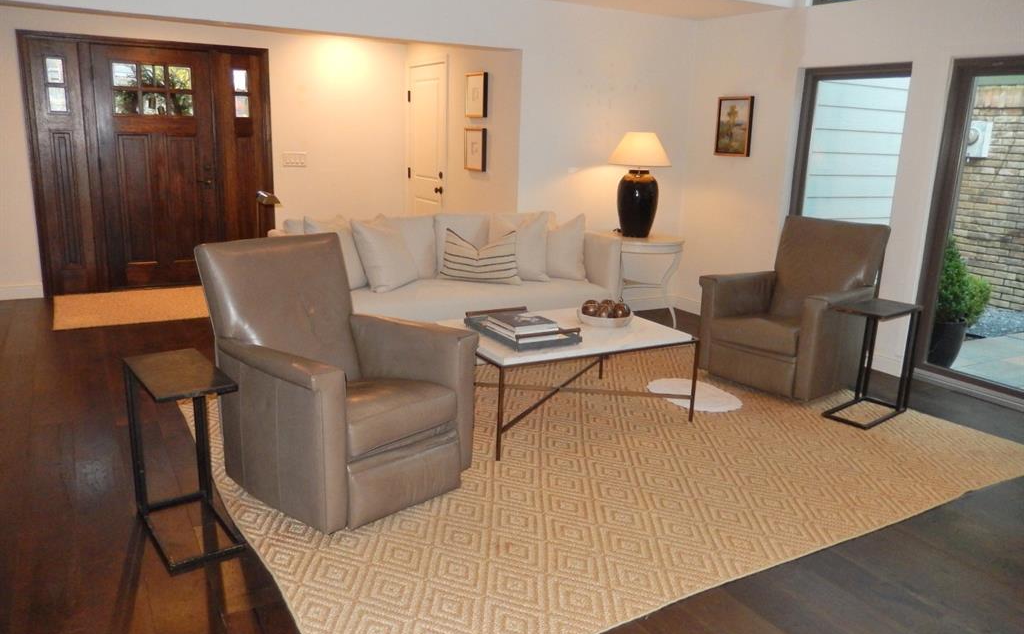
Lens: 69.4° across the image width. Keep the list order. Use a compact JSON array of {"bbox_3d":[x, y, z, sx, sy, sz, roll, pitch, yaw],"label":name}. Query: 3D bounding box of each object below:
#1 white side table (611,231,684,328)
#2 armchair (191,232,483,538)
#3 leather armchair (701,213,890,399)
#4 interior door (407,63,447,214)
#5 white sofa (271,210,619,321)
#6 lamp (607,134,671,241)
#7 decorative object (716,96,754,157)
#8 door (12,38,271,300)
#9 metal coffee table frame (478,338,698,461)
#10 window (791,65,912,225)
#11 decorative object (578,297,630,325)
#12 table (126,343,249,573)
[{"bbox_3d":[0.987,-0.258,5.647,0.611,0.691,0.611,1,13,0],"label":"white side table"},{"bbox_3d":[-0.701,0.186,2.996,0.843,0.923,0.764,12,17,39],"label":"armchair"},{"bbox_3d":[1.741,-0.098,4.516,0.843,0.923,0.764,-9,16,-38],"label":"leather armchair"},{"bbox_3d":[-0.813,-1.339,7.117,0.066,2.052,0.857,-6,15,-28],"label":"interior door"},{"bbox_3d":[-0.421,-0.219,4.889,2.076,0.882,0.916,-6,15,-28],"label":"white sofa"},{"bbox_3d":[0.970,-0.998,5.614,0.473,0.768,0.473,1,13,0],"label":"lamp"},{"bbox_3d":[1.702,-1.454,5.637,0.046,0.442,0.312,-6,15,-28],"label":"decorative object"},{"bbox_3d":[-3.119,-1.316,6.572,1.922,2.133,0.133,-6,15,-28],"label":"door"},{"bbox_3d":[0.242,0.280,3.775,1.142,0.438,0.803,-6,15,-28],"label":"metal coffee table frame"},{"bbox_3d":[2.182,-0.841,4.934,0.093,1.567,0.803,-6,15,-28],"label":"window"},{"bbox_3d":[0.476,-0.032,3.836,0.292,0.113,0.292,1,13,0],"label":"decorative object"},{"bbox_3d":[-1.109,0.462,2.511,0.243,0.579,0.538,-8,16,-36],"label":"table"}]

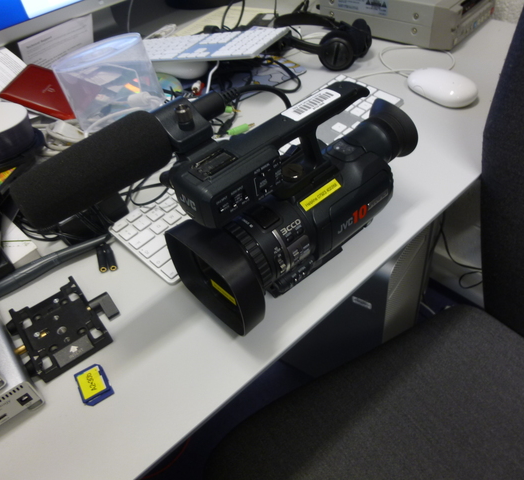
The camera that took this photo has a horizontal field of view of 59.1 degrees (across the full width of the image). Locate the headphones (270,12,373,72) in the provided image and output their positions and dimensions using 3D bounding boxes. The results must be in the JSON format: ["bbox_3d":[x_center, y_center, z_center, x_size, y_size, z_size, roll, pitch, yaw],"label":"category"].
[{"bbox_3d":[0.103,-0.356,0.786,0.125,0.080,0.225,-30,49,-20],"label":"headphones"}]

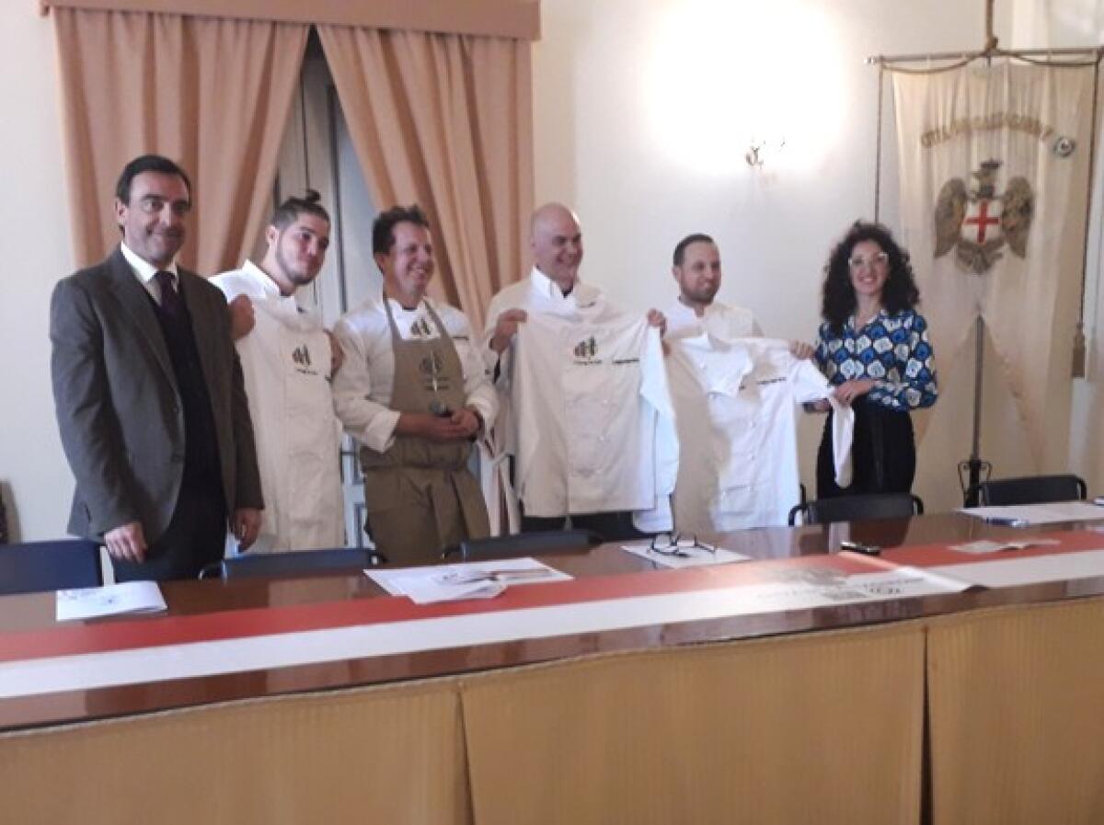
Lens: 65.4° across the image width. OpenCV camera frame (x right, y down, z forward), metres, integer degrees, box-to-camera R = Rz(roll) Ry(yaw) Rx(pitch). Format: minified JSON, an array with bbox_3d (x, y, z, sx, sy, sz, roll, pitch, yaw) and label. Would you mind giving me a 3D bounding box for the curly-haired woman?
[{"bbox_3d":[1.096,0.186,3.049,0.500,1.691,0.380,1,7,20],"label":"curly-haired woman"}]

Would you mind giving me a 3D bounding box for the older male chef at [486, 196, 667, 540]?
[{"bbox_3d":[0.045,0.228,2.672,0.580,1.730,0.440,-3,7,-17],"label":"older male chef"}]

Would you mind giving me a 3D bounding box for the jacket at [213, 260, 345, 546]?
[{"bbox_3d":[-0.758,0.000,2.430,0.450,0.770,0.280,-6,8,-38],"label":"jacket"}]

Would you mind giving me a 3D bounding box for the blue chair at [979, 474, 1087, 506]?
[{"bbox_3d":[1.781,0.650,2.903,0.510,0.780,0.530,-3,7,-14],"label":"blue chair"}]

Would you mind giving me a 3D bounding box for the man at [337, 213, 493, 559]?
[{"bbox_3d":[-0.398,0.269,2.500,0.520,1.705,0.380,-4,7,-25],"label":"man"}]

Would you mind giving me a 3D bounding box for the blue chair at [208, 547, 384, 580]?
[{"bbox_3d":[-0.609,0.786,2.085,0.510,0.780,0.530,-3,7,-14],"label":"blue chair"}]

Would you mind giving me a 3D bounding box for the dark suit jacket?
[{"bbox_3d":[-1.020,-0.047,2.200,0.520,0.770,0.320,-6,8,-38],"label":"dark suit jacket"}]

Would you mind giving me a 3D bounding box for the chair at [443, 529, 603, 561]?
[{"bbox_3d":[-0.013,0.756,2.252,0.510,0.780,0.530,-3,7,-14],"label":"chair"}]

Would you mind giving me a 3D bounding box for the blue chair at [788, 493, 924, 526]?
[{"bbox_3d":[1.061,0.690,2.662,0.510,0.780,0.530,-2,7,-10],"label":"blue chair"}]

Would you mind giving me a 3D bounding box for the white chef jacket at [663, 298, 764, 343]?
[{"bbox_3d":[0.554,-0.031,2.920,0.520,0.720,0.300,-1,7,-4],"label":"white chef jacket"}]

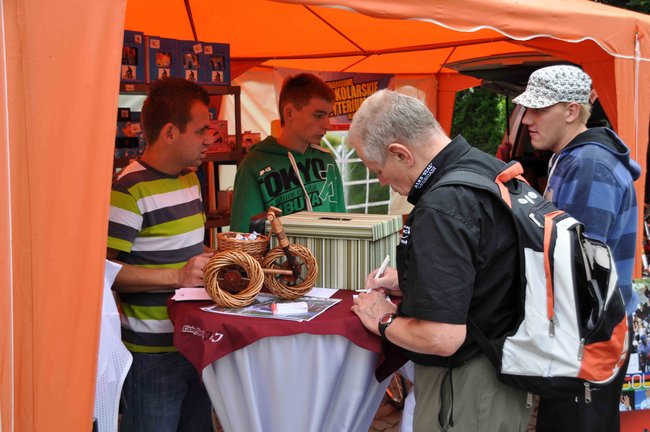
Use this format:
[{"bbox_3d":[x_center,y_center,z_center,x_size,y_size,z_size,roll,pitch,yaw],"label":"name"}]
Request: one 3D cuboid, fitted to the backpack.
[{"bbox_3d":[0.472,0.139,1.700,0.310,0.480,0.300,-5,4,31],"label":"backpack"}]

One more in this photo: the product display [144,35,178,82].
[{"bbox_3d":[-0.795,-0.745,3.737,0.050,0.220,0.172,6,10,45],"label":"product display"}]

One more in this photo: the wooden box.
[{"bbox_3d":[0.030,0.098,2.238,0.336,0.180,0.220,3,8,26],"label":"wooden box"}]

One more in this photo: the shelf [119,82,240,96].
[{"bbox_3d":[-0.854,-0.634,3.925,0.380,0.045,0.790,6,10,45],"label":"shelf"}]

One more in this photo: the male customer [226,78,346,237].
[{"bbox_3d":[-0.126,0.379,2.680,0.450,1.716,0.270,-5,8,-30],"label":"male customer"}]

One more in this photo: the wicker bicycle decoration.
[{"bbox_3d":[-0.160,0.098,2.020,0.285,0.241,0.200,-1,7,0],"label":"wicker bicycle decoration"}]

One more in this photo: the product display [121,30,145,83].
[{"bbox_3d":[-0.916,-0.737,3.616,0.050,0.236,0.160,6,10,45],"label":"product display"}]

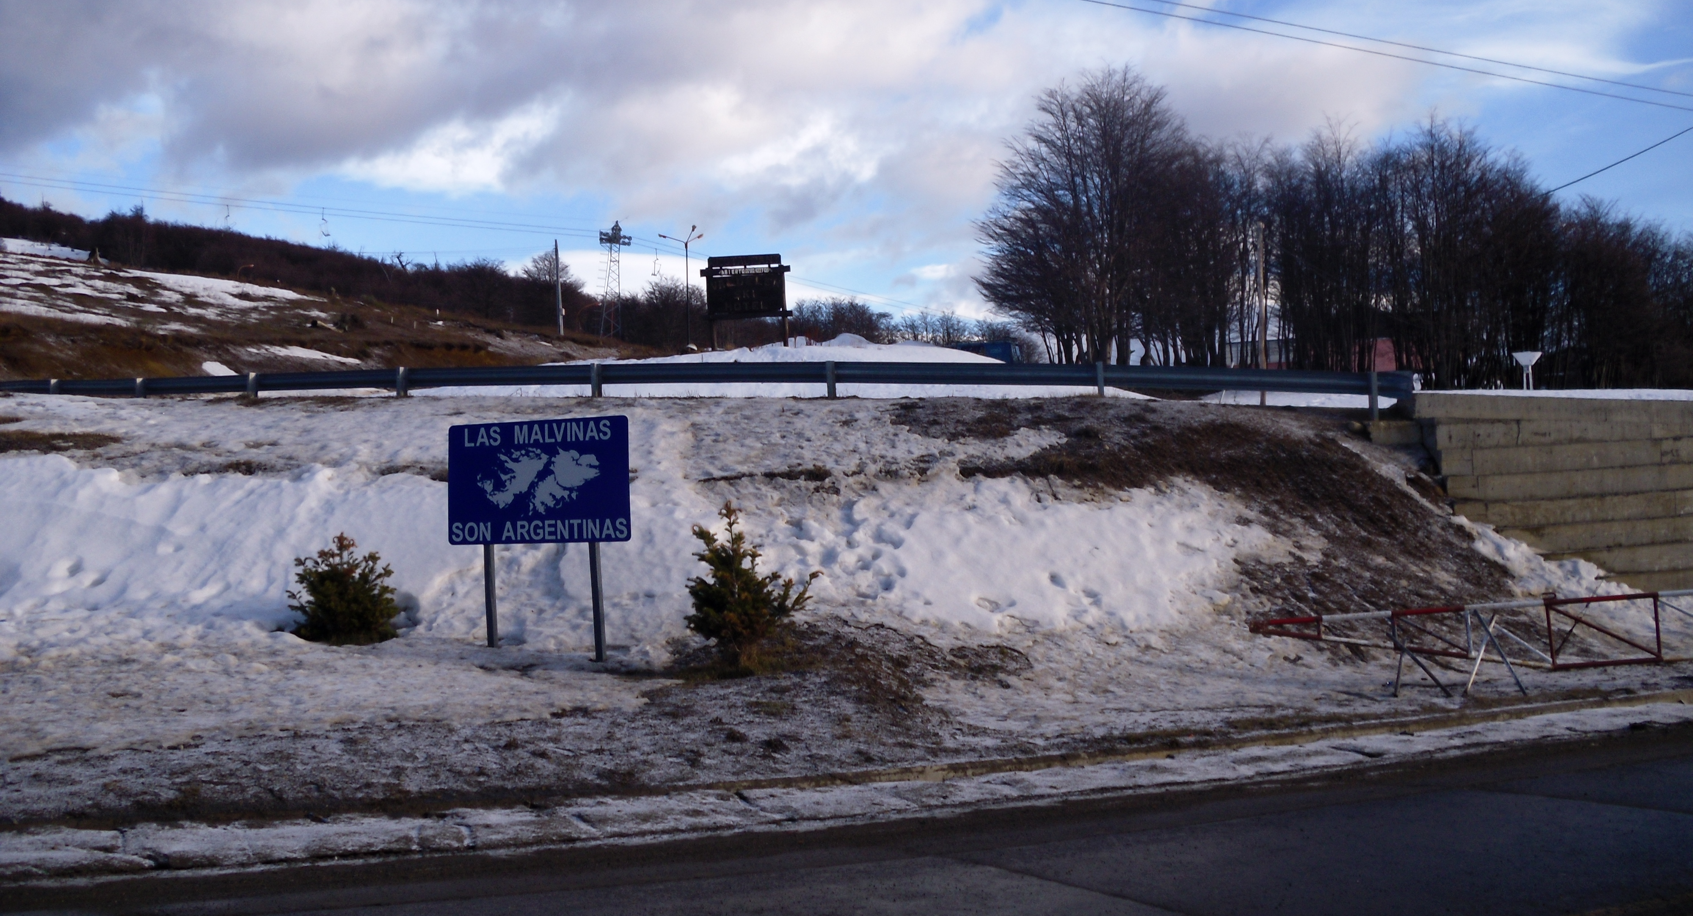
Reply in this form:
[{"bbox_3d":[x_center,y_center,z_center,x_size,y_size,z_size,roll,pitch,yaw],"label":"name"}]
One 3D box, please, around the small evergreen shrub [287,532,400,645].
[{"bbox_3d":[-4.818,1.270,16.900,1.080,1.130,1.050,-2,-1,0],"label":"small evergreen shrub"}]

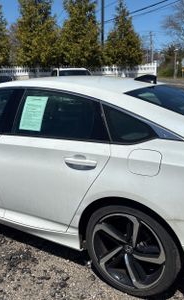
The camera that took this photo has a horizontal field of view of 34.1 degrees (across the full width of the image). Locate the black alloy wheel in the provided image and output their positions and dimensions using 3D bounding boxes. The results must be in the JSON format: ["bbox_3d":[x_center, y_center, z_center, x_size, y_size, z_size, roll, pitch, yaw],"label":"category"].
[{"bbox_3d":[0.271,0.631,2.003,0.670,0.670,0.235,8,16,29],"label":"black alloy wheel"}]

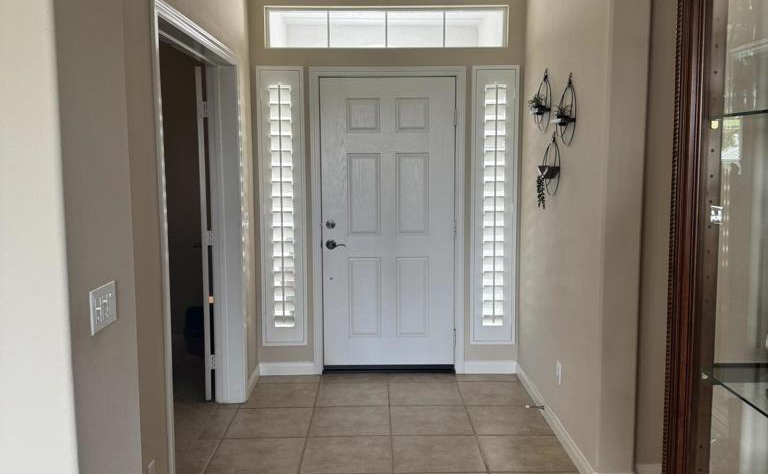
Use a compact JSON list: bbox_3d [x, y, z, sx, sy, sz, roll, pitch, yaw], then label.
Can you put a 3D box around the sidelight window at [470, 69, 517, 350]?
[{"bbox_3d":[0.753,-0.200,4.859,0.313,1.906,0.070,0,6,-1],"label":"sidelight window"}]

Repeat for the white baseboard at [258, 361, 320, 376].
[{"bbox_3d":[-0.676,0.921,4.946,0.380,0.089,0.018,0,6,-1],"label":"white baseboard"}]

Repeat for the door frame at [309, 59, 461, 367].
[{"bbox_3d":[0.029,-0.092,4.882,1.047,2.108,0.110,0,6,-1],"label":"door frame"}]

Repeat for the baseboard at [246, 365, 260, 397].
[{"bbox_3d":[-0.870,0.949,4.695,0.018,0.090,0.507,0,6,-1],"label":"baseboard"}]

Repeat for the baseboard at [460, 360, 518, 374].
[{"bbox_3d":[0.741,0.911,4.963,0.381,0.089,0.018,0,6,-1],"label":"baseboard"}]

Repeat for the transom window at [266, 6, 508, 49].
[{"bbox_3d":[0.019,-1.397,4.743,1.617,0.272,0.090,0,6,-1],"label":"transom window"}]

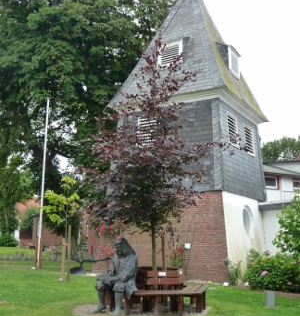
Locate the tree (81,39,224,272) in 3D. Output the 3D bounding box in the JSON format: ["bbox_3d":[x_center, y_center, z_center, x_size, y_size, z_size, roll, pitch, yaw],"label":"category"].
[{"bbox_3d":[0.076,0.200,9.082,3.100,5.900,3.000,1,-10,0],"label":"tree"}]

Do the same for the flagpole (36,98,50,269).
[{"bbox_3d":[-4.470,0.917,17.498,0.090,7.200,0.090,1,-10,0],"label":"flagpole"}]

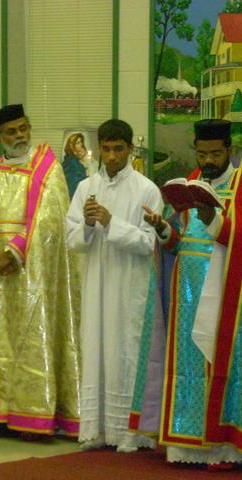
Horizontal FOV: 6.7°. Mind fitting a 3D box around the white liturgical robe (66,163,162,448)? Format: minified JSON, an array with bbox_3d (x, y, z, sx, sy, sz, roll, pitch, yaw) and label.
[{"bbox_3d":[-0.034,0.324,10.230,0.470,1.404,0.380,1,4,18],"label":"white liturgical robe"}]

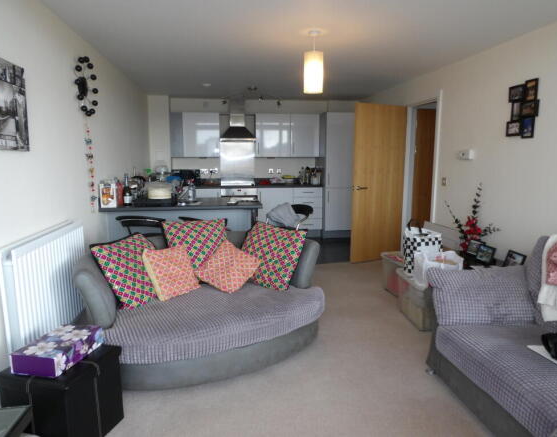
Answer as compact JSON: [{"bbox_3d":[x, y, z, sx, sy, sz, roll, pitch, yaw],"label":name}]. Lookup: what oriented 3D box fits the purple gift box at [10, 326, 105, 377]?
[{"bbox_3d":[-1.097,0.658,2.026,0.237,0.093,0.343,2,9,11],"label":"purple gift box"}]

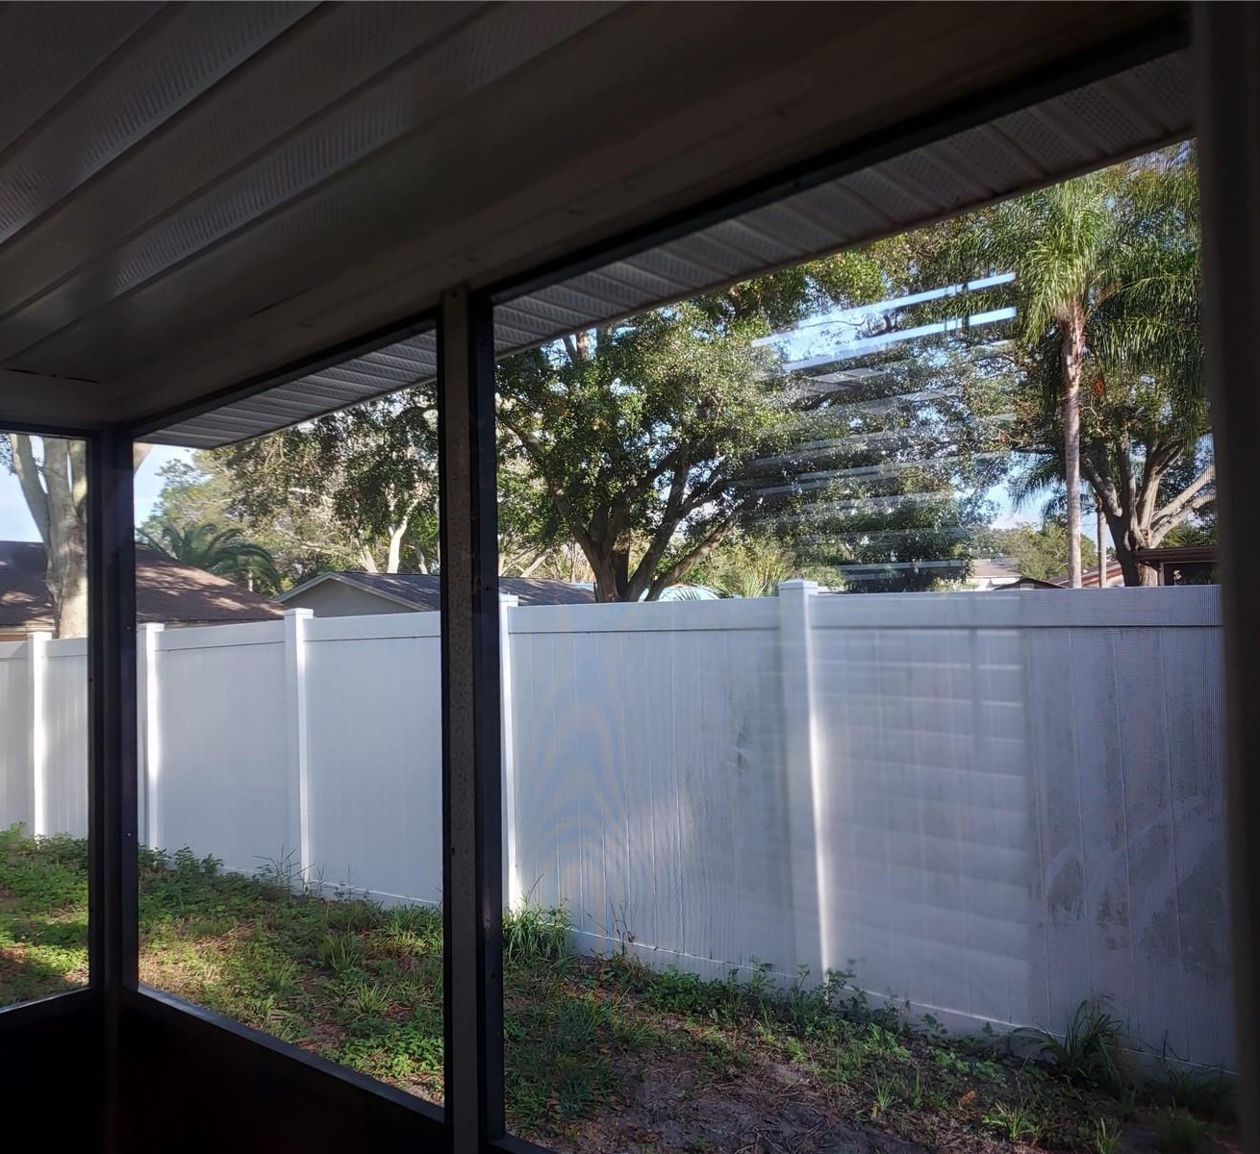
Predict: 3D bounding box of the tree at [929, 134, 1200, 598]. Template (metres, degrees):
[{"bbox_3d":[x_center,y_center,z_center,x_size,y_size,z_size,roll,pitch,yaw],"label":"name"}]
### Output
[{"bbox_3d":[8.443,-2.830,20.500,5.300,10.300,5.200,-3,-3,23],"label":"tree"}]

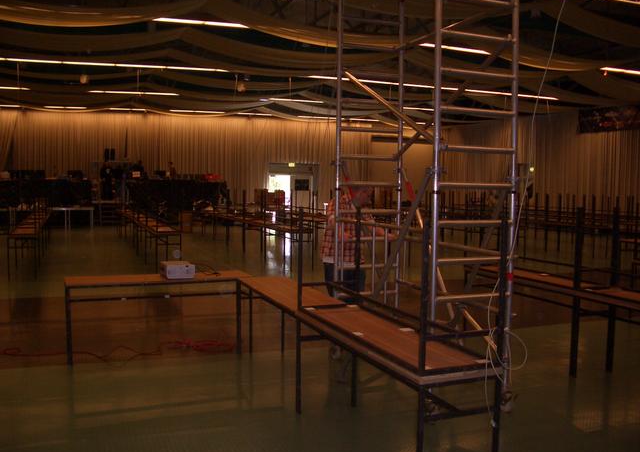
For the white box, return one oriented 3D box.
[{"bbox_3d":[-1.443,0.443,6.593,0.290,0.130,0.350,-1,4,-21],"label":"white box"}]

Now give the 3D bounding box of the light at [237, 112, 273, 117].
[{"bbox_3d":[-3.283,-5.579,32.491,1.850,0.120,0.150,-1,4,-21],"label":"light"}]

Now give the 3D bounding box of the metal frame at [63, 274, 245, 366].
[{"bbox_3d":[-1.607,0.902,6.461,1.778,0.780,0.499,-1,4,-21],"label":"metal frame"}]

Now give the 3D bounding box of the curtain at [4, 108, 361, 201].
[{"bbox_3d":[-5.990,-3.039,33.247,18.944,5.200,0.300,-1,4,-21],"label":"curtain"}]

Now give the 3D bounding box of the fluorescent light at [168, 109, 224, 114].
[{"bbox_3d":[-6.022,-5.542,31.583,2.750,0.120,0.150,-1,4,-21],"label":"fluorescent light"}]

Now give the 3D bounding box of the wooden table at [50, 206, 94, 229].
[{"bbox_3d":[-9.293,-0.301,24.330,1.600,0.770,0.750,-1,4,-21],"label":"wooden table"}]

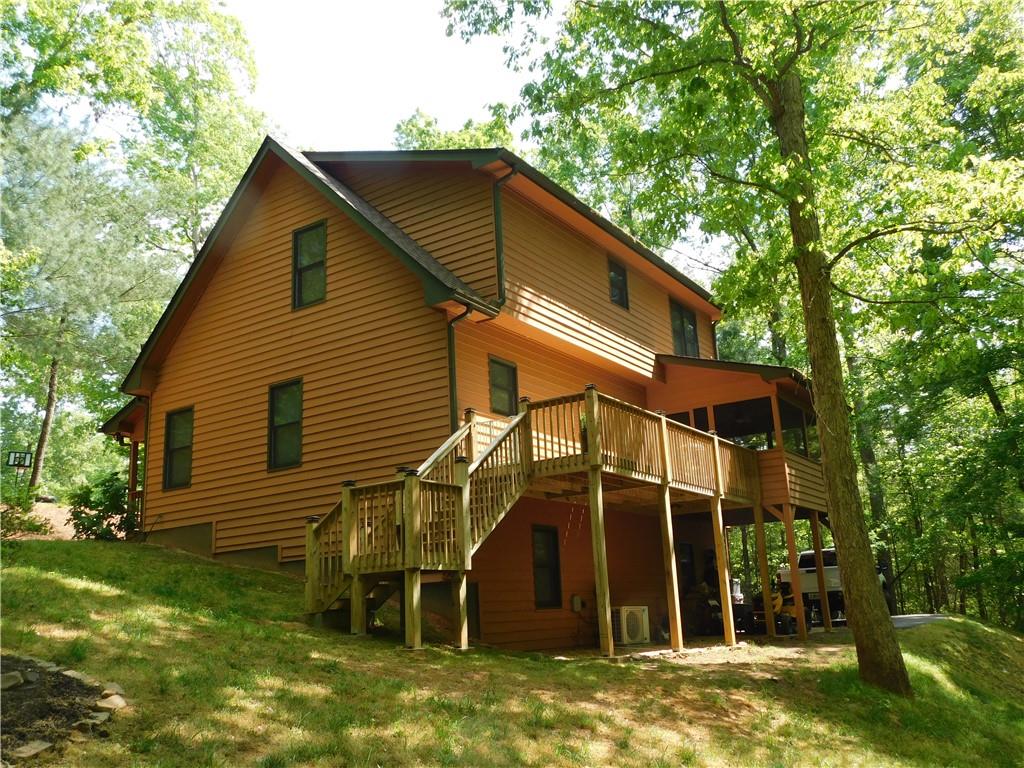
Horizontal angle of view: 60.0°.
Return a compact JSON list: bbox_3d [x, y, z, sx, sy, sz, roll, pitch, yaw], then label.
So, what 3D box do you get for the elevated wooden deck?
[{"bbox_3d":[1.277,2.613,15.268,3.039,3.978,10.188,-12,-17,32],"label":"elevated wooden deck"}]

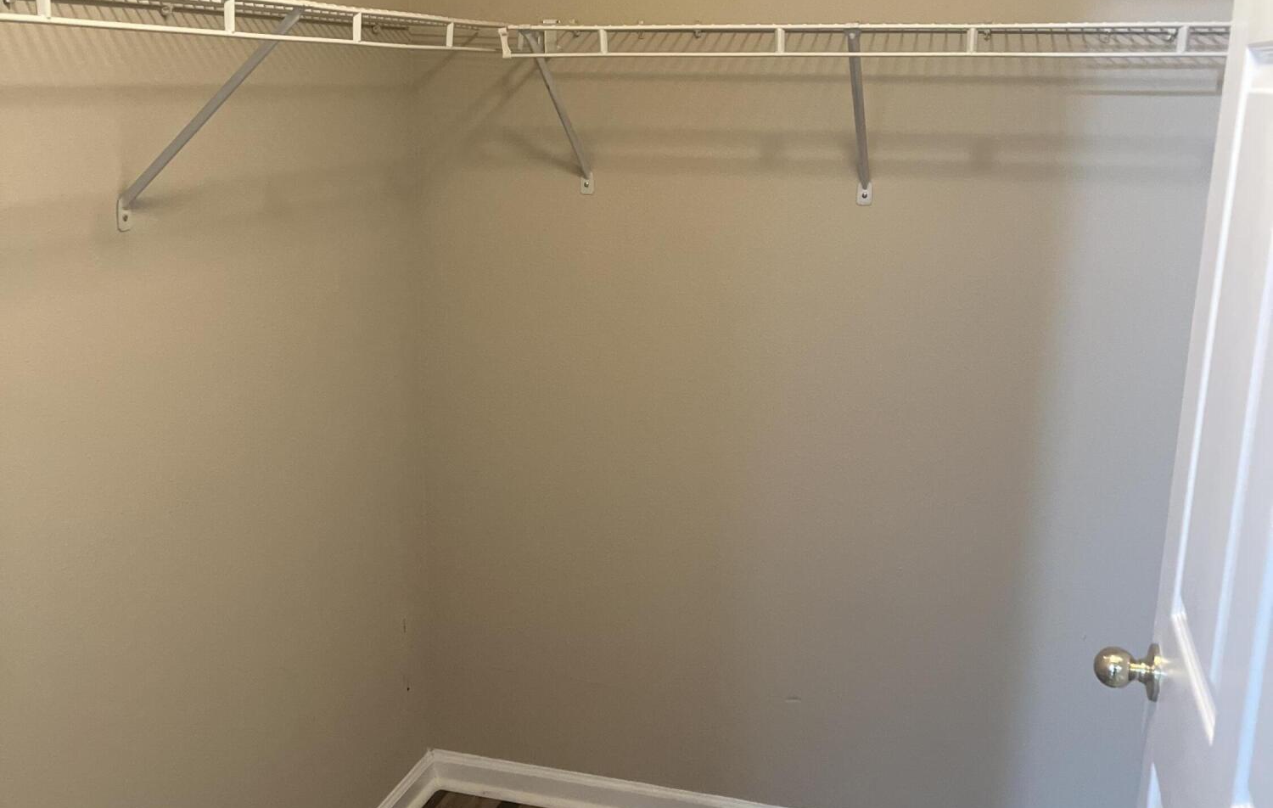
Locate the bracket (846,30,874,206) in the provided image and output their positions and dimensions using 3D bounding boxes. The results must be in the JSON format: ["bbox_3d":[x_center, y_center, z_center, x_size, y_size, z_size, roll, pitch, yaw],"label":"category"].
[{"bbox_3d":[0.387,-0.490,2.216,0.027,0.311,0.312,5,15,16],"label":"bracket"}]

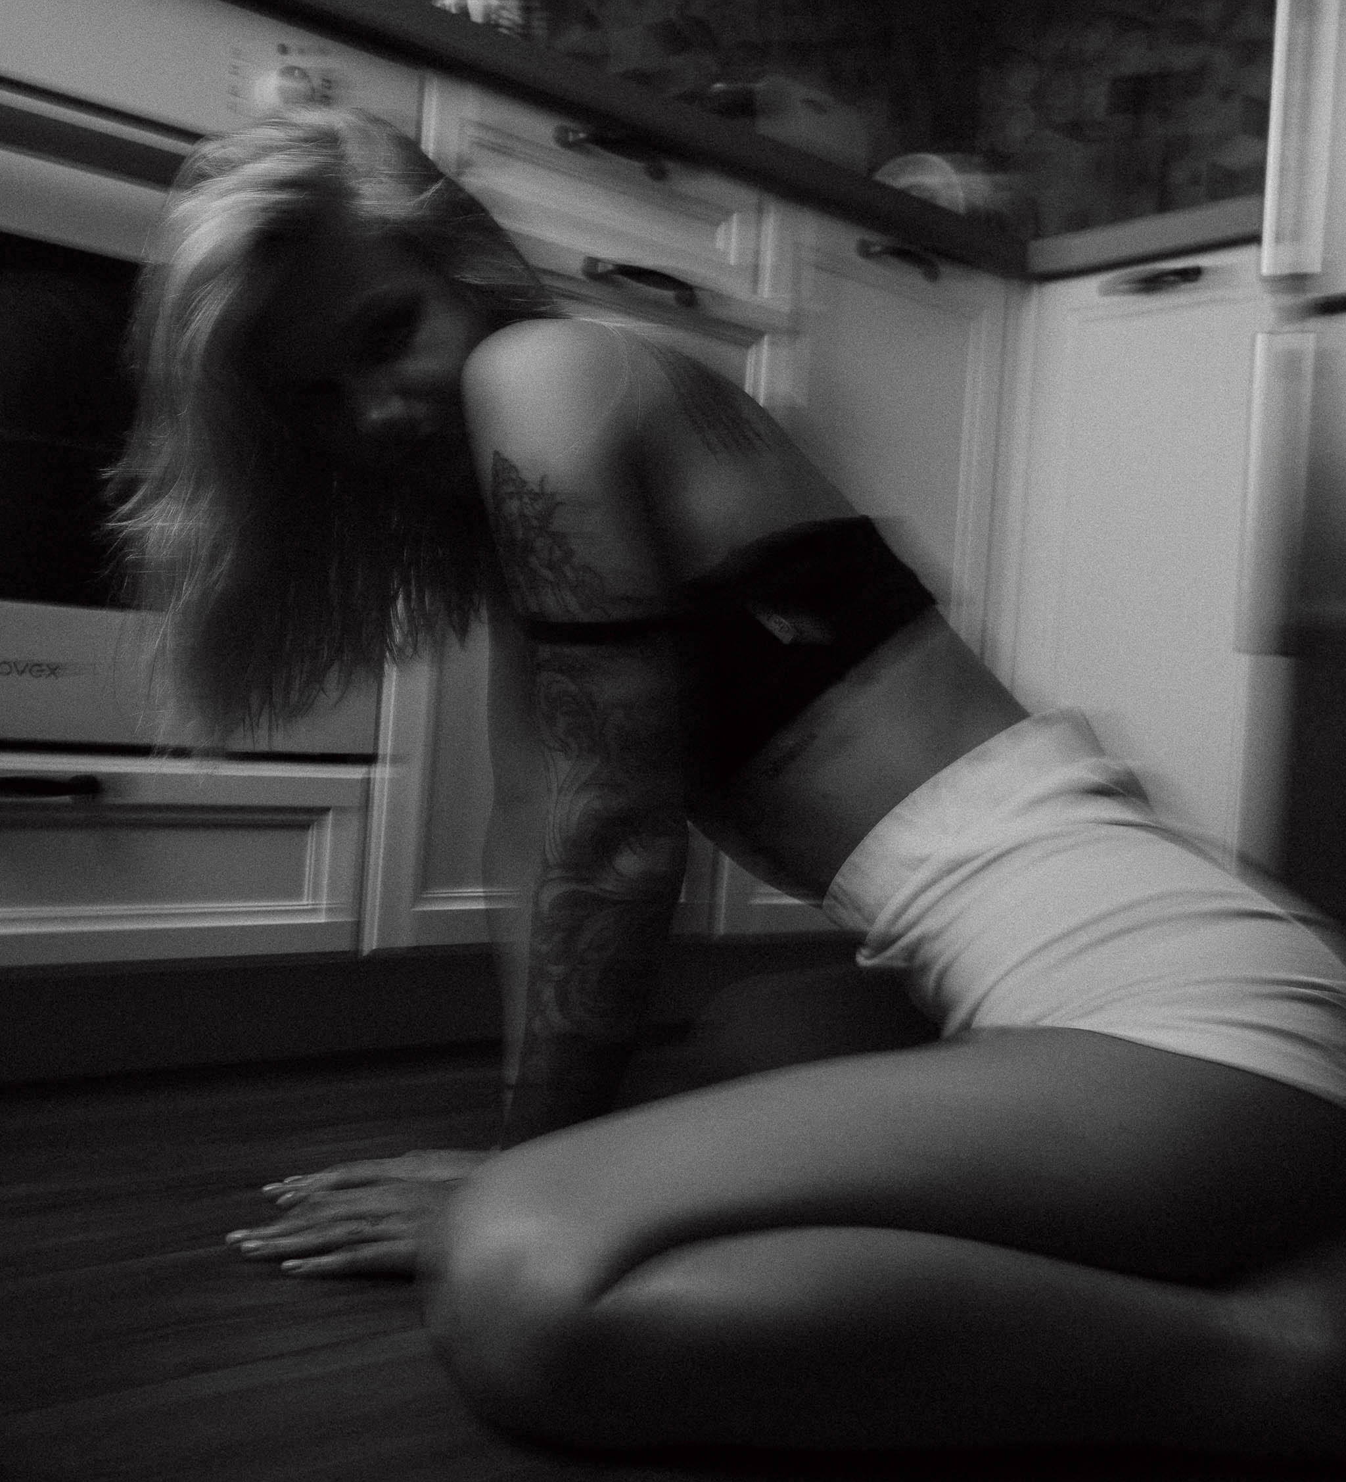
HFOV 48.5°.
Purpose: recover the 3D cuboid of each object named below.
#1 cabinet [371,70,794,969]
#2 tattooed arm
[{"bbox_3d":[-0.238,-0.196,1.622,0.395,0.758,0.549,3,1,-37],"label":"cabinet"},{"bbox_3d":[-0.060,0.008,0.925,0.145,0.540,0.140,4,1,-12],"label":"tattooed arm"}]

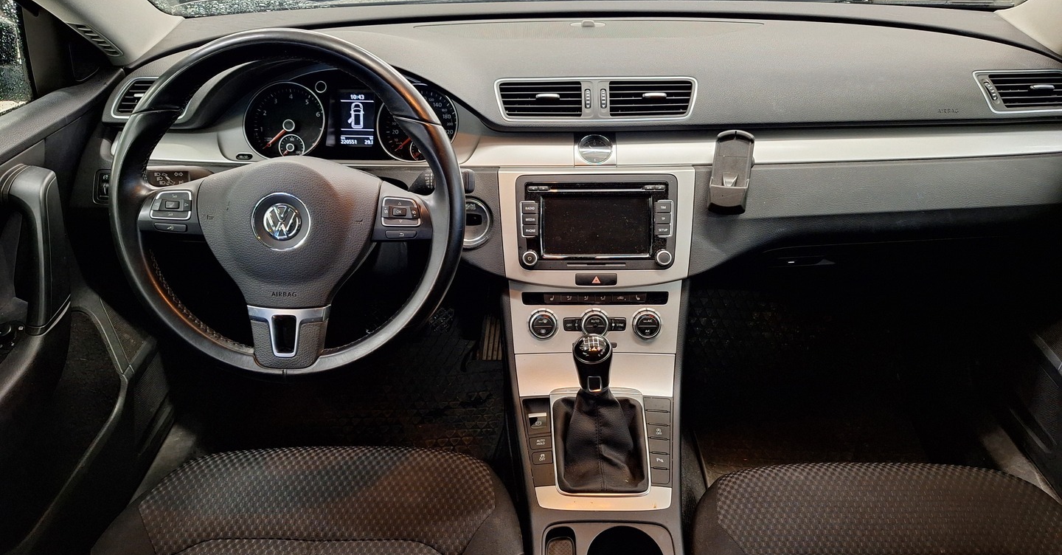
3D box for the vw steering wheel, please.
[{"bbox_3d":[-0.259,-0.074,0.779,0.377,0.374,0.090,0,9,1],"label":"vw steering wheel"}]

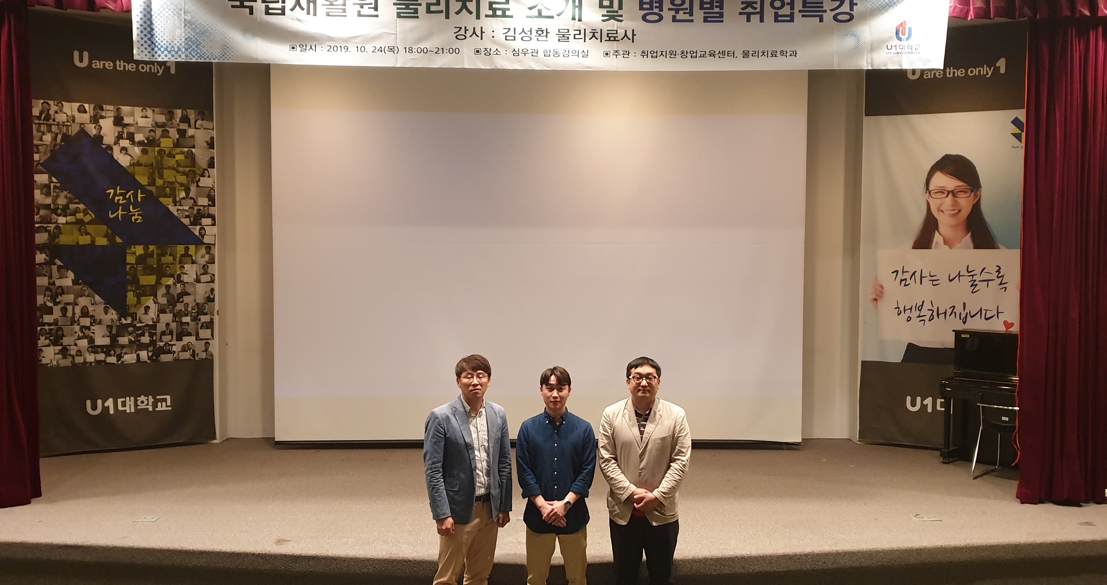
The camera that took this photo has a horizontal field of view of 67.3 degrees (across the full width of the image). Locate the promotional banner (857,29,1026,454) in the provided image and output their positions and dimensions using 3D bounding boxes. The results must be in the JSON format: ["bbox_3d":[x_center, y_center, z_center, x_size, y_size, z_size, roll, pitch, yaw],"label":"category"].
[{"bbox_3d":[3.852,-0.507,8.026,1.600,4.080,0.030,1,3,21],"label":"promotional banner"}]

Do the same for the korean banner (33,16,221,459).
[{"bbox_3d":[-4.164,-0.536,8.106,1.580,4.120,0.030,-1,3,-22],"label":"korean banner"}]

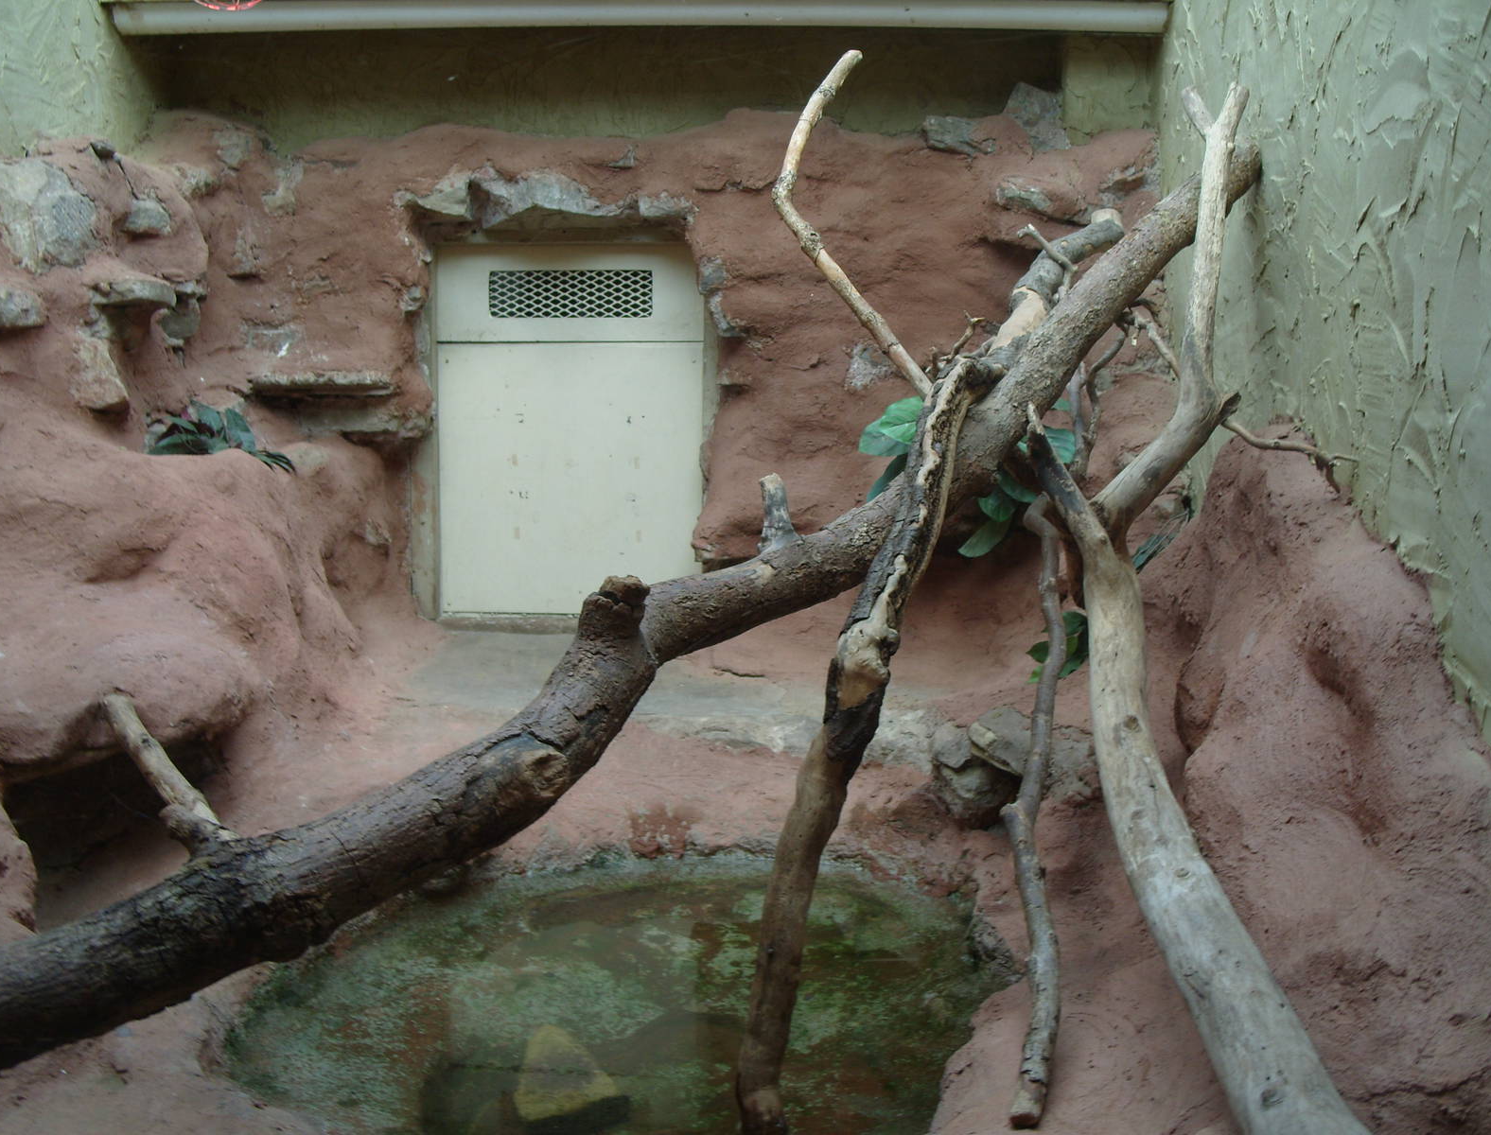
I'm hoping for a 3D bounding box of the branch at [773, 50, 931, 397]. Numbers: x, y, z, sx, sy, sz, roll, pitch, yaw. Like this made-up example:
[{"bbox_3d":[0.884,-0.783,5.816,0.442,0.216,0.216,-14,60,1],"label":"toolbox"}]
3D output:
[{"bbox_3d":[0.201,-0.660,3.000,0.286,0.644,0.200,0,8,0],"label":"branch"}]

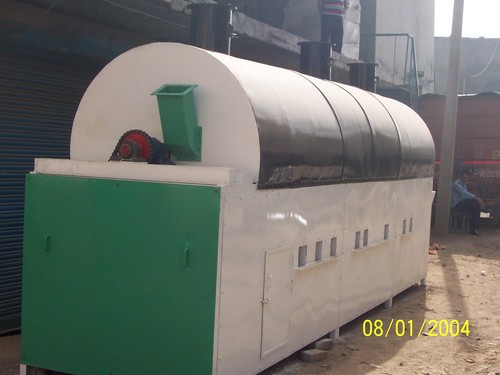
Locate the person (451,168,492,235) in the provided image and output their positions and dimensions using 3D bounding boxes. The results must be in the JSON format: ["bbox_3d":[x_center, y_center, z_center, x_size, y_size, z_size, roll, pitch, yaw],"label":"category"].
[{"bbox_3d":[4.379,0.303,16.300,0.850,1.280,0.500,3,3,15],"label":"person"}]

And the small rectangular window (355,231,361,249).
[{"bbox_3d":[0.947,0.468,7.239,0.030,0.152,0.147,4,3,24],"label":"small rectangular window"}]

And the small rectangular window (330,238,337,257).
[{"bbox_3d":[0.670,0.482,6.632,0.030,0.152,0.147,4,3,24],"label":"small rectangular window"}]

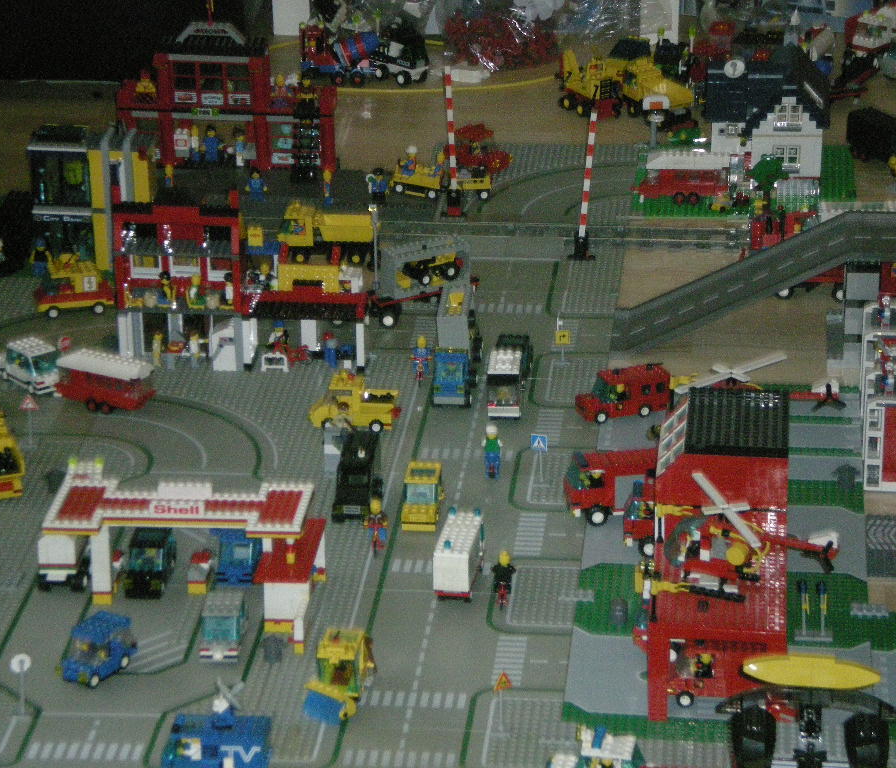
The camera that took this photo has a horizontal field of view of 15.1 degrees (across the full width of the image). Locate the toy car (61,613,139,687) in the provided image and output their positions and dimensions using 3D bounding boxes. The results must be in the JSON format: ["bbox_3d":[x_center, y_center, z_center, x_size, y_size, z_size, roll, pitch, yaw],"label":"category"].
[{"bbox_3d":[-0.301,0.227,2.878,0.039,0.042,0.067,12,25,28],"label":"toy car"}]

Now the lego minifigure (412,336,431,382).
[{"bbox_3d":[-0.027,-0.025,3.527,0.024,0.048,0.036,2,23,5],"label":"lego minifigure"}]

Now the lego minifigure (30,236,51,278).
[{"bbox_3d":[-0.457,-0.141,3.785,0.025,0.042,0.014,-2,22,-2],"label":"lego minifigure"}]

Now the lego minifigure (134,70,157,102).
[{"bbox_3d":[-0.370,-0.360,4.112,0.027,0.041,0.016,4,22,10],"label":"lego minifigure"}]

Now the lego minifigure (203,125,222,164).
[{"bbox_3d":[-0.288,-0.291,4.125,0.026,0.042,0.016,2,22,5],"label":"lego minifigure"}]

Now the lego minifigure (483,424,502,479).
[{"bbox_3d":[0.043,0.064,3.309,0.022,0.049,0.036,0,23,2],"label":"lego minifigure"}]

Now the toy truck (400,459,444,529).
[{"bbox_3d":[-0.024,0.105,3.215,0.033,0.046,0.093,2,23,5],"label":"toy truck"}]

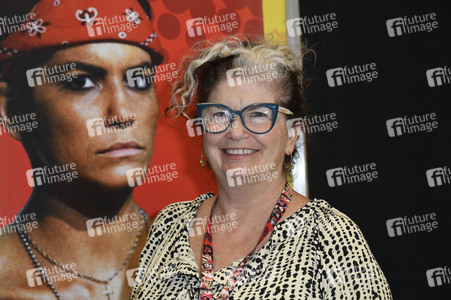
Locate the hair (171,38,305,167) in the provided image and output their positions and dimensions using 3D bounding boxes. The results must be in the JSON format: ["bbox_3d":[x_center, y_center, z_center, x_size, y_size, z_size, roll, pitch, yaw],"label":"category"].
[{"bbox_3d":[0.023,-0.086,1.500,0.225,0.225,0.220,-1,2,12],"label":"hair"}]

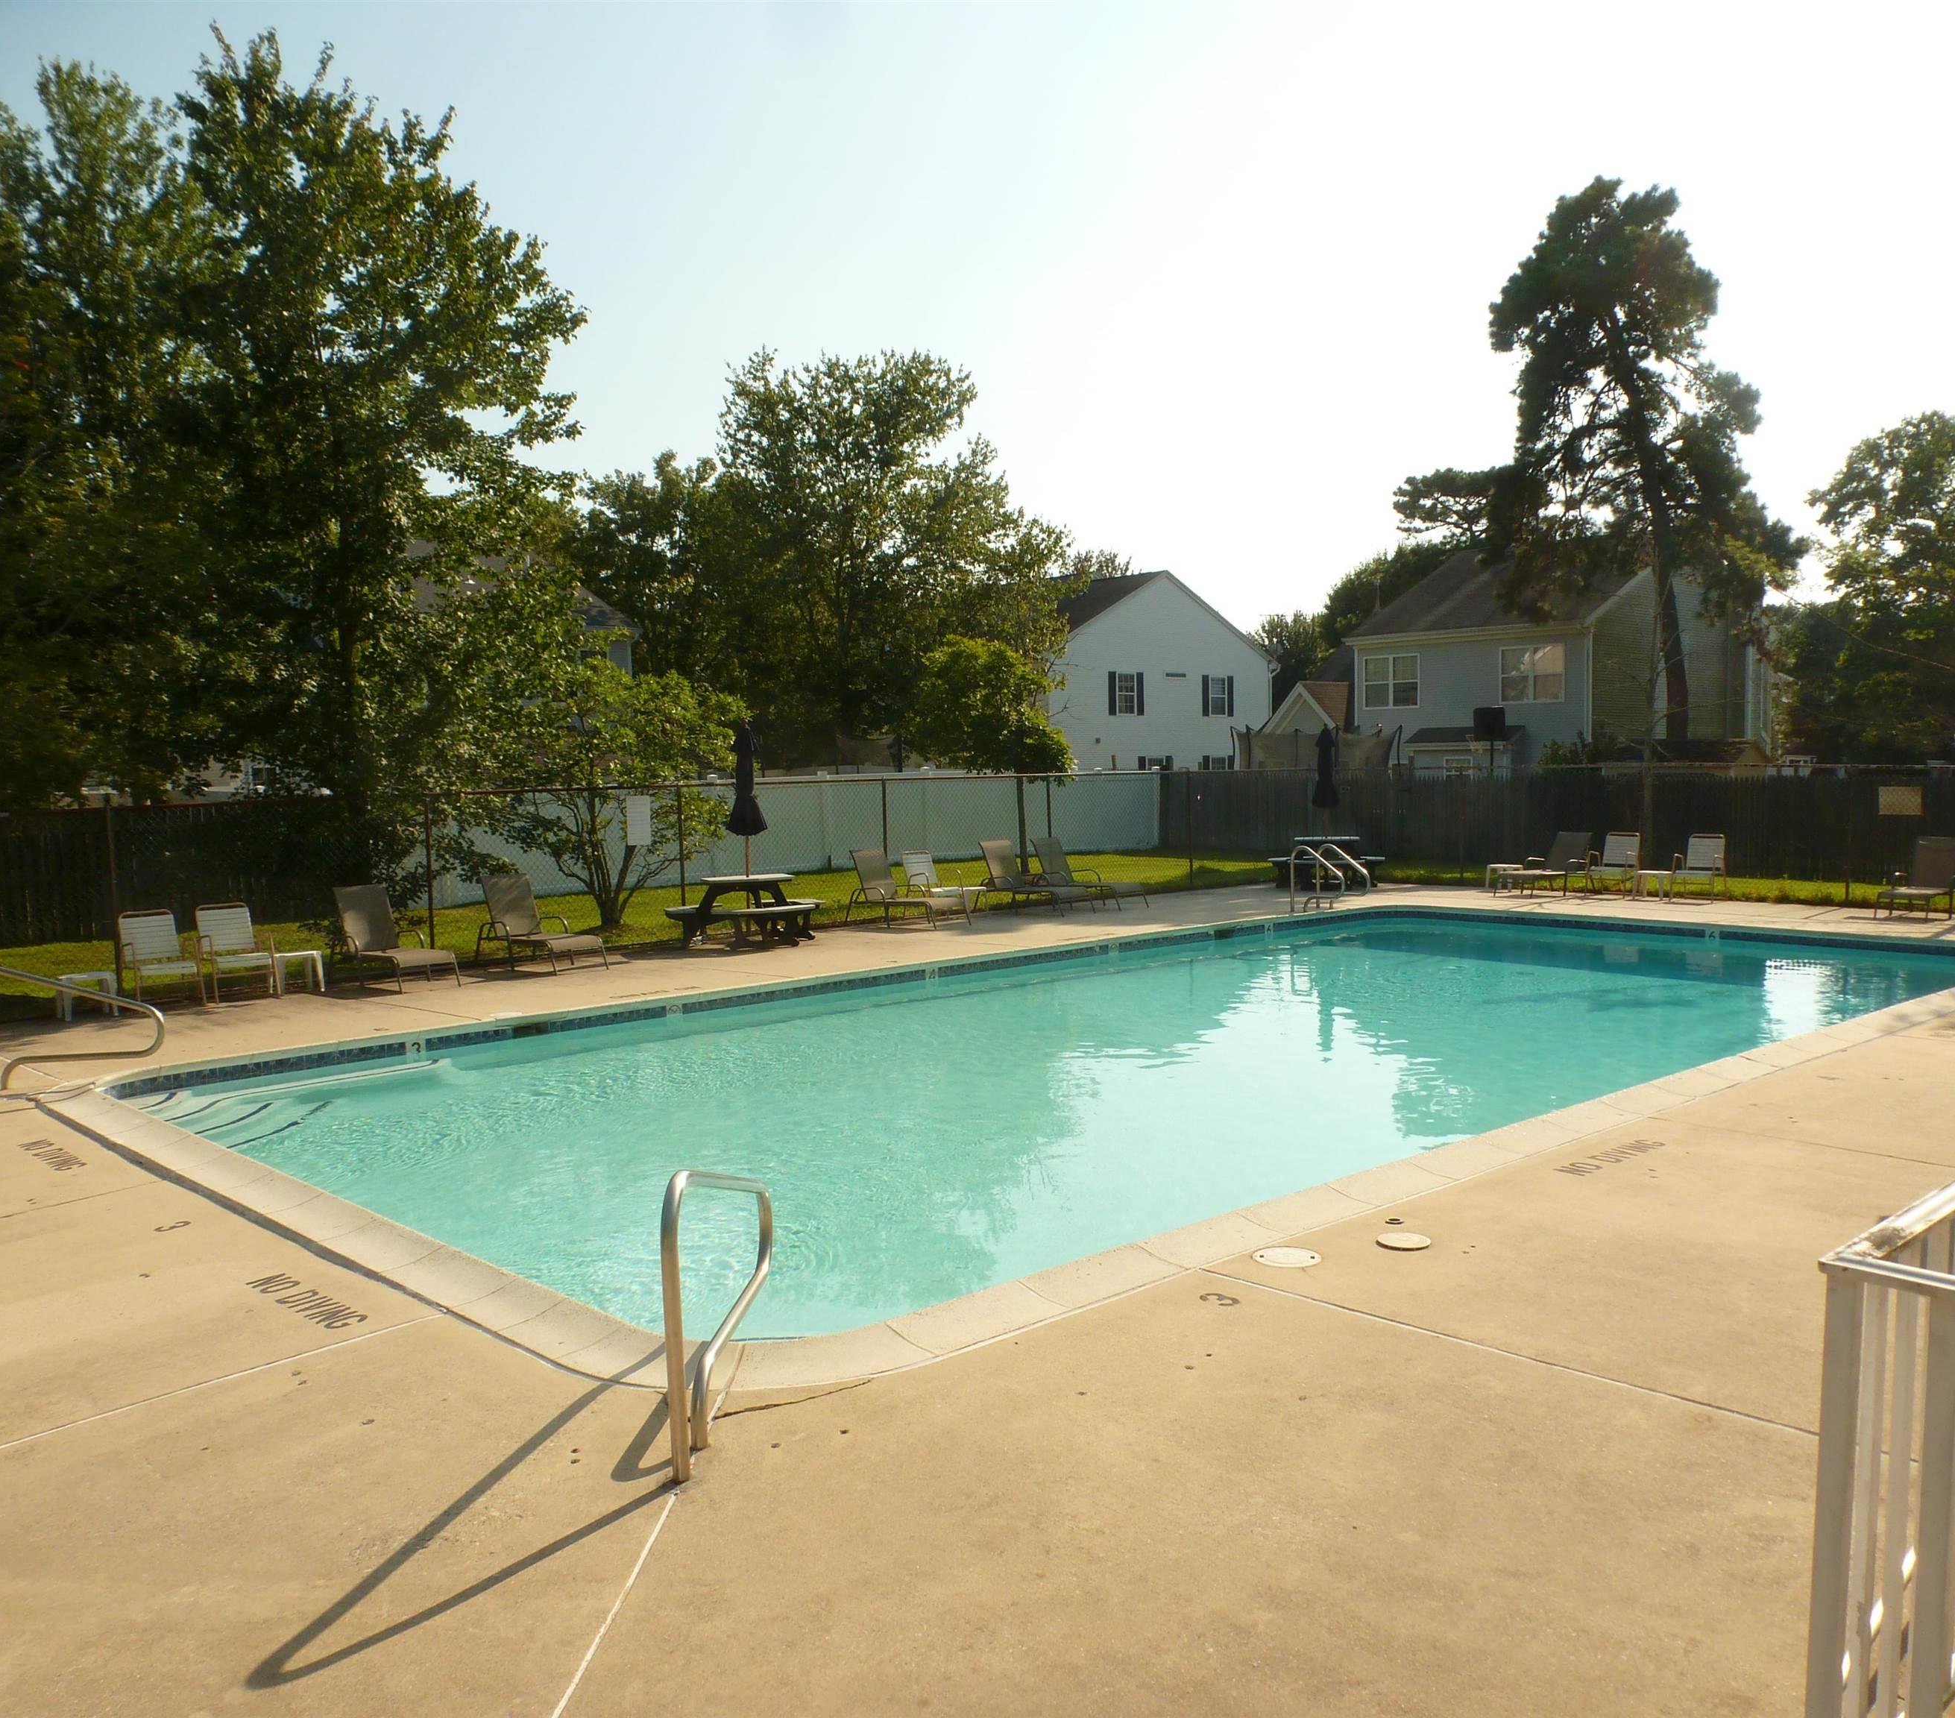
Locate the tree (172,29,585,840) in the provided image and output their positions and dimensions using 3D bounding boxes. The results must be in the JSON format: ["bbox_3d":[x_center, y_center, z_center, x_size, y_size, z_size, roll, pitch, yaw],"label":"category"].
[{"bbox_3d":[-8.023,-5.018,21.287,5.700,11.937,5.500,-1,3,0],"label":"tree"}]

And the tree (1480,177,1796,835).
[{"bbox_3d":[14.001,-7.211,33.721,6.900,14.307,6.300,-1,3,0],"label":"tree"}]

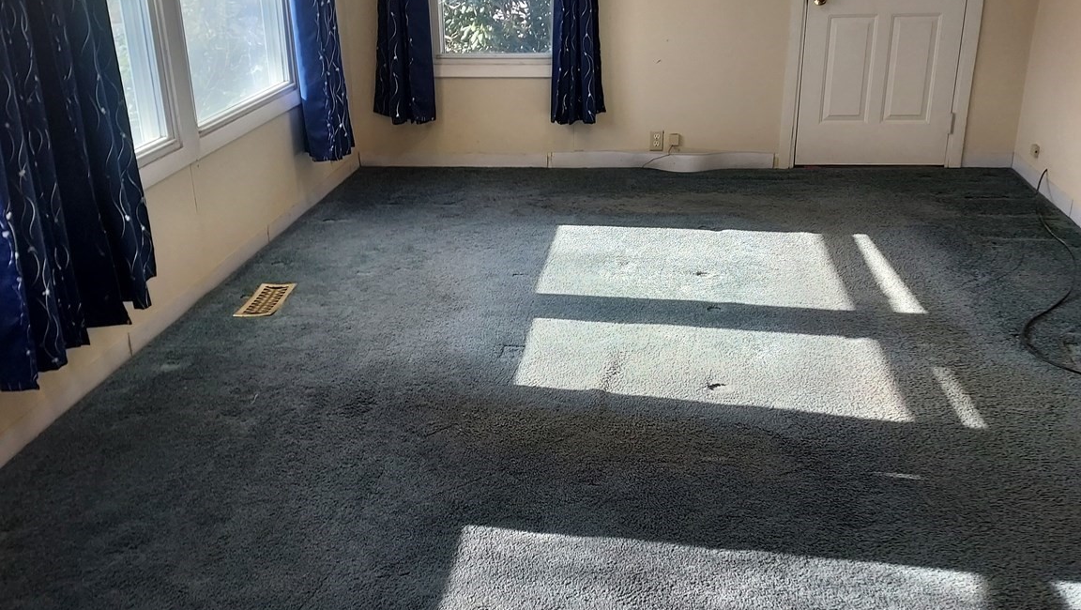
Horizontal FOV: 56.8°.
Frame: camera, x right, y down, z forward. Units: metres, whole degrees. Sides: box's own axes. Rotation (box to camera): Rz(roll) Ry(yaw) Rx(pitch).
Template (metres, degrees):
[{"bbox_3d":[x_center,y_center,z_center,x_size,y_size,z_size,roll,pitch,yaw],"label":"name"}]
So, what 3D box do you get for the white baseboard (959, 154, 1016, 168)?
[{"bbox_3d":[2.320,-0.751,5.179,0.255,0.084,0.015,1,23,6],"label":"white baseboard"}]

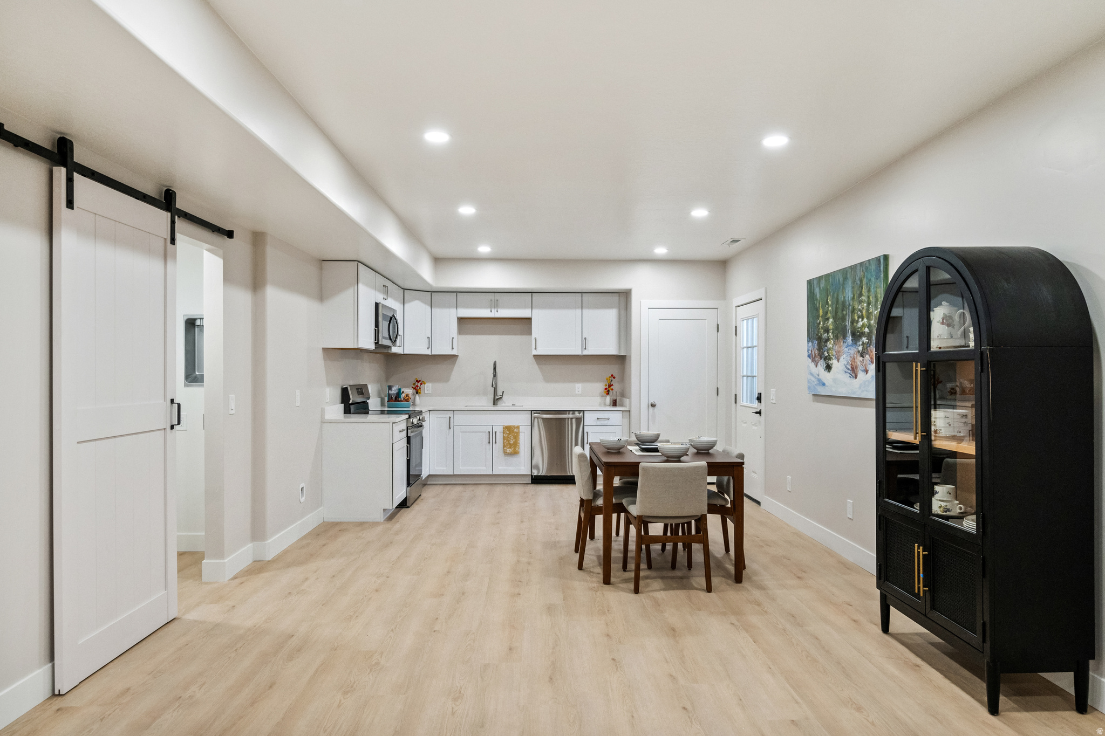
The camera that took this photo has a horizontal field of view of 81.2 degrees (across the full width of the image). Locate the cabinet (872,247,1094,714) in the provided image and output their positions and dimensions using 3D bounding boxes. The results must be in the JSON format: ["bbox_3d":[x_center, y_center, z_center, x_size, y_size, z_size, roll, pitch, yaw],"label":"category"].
[{"bbox_3d":[1.864,0.398,2.889,0.418,1.875,0.834,0,0,-1],"label":"cabinet"}]

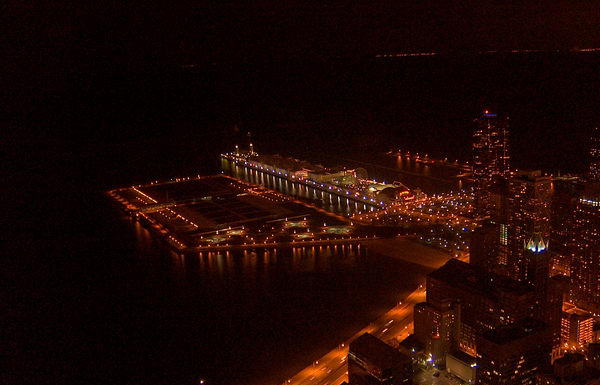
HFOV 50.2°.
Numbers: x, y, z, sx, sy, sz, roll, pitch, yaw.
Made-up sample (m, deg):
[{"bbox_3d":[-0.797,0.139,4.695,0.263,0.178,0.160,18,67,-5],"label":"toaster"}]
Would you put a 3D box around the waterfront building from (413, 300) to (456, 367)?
[{"bbox_3d":[142.180,141.930,668.510,34.000,50.000,35.000,-11,15,-35],"label":"waterfront building"}]

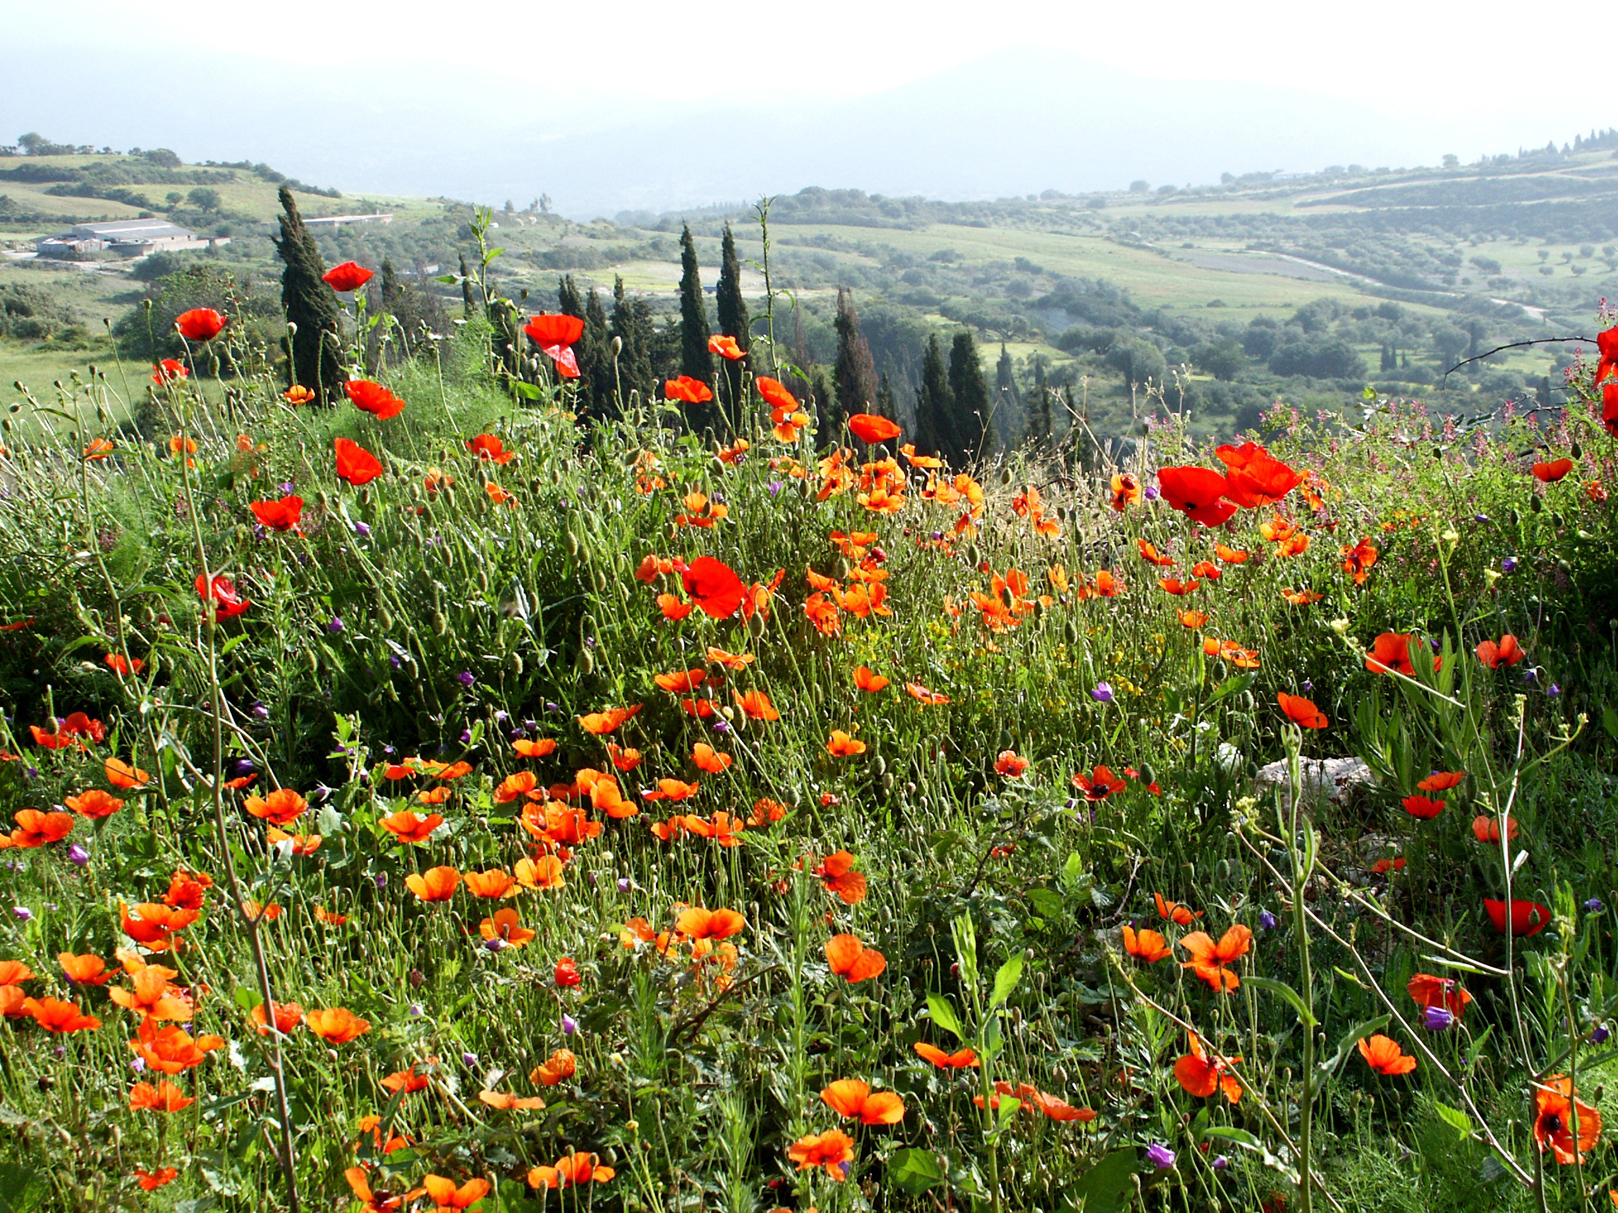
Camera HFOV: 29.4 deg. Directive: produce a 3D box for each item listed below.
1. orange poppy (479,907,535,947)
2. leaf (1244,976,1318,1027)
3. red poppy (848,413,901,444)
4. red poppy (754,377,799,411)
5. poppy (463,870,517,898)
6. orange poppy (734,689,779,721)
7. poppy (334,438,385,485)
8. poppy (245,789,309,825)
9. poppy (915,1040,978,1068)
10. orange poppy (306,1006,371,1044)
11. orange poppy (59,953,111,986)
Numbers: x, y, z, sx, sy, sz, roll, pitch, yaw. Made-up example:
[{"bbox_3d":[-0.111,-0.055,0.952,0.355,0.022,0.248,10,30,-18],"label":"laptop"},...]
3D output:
[{"bbox_3d":[-0.299,0.318,3.050,0.058,0.030,0.052,-3,31,0],"label":"orange poppy"},{"bbox_3d":[0.375,0.314,2.450,0.058,0.039,0.022,-1,8,-6],"label":"leaf"},{"bbox_3d":[0.086,-0.234,4.050,0.069,0.035,0.066,5,6,0],"label":"red poppy"},{"bbox_3d":[-0.044,-0.283,4.100,0.060,0.034,0.055,35,9,0],"label":"red poppy"},{"bbox_3d":[-0.346,0.301,3.350,0.057,0.026,0.053,0,9,0],"label":"poppy"},{"bbox_3d":[-0.067,0.126,3.950,0.056,0.034,0.053,8,13,0],"label":"orange poppy"},{"bbox_3d":[-0.605,-0.195,4.150,0.066,0.052,0.064,24,12,-3],"label":"poppy"},{"bbox_3d":[-0.554,0.208,3.200,0.064,0.032,0.060,-3,13,0],"label":"poppy"},{"bbox_3d":[0.124,0.407,2.800,0.060,0.020,0.056,0,7,0],"label":"poppy"},{"bbox_3d":[-0.434,0.387,2.850,0.060,0.028,0.058,0,7,0],"label":"orange poppy"},{"bbox_3d":[-0.728,0.365,3.100,0.052,0.028,0.050,0,9,0],"label":"orange poppy"}]

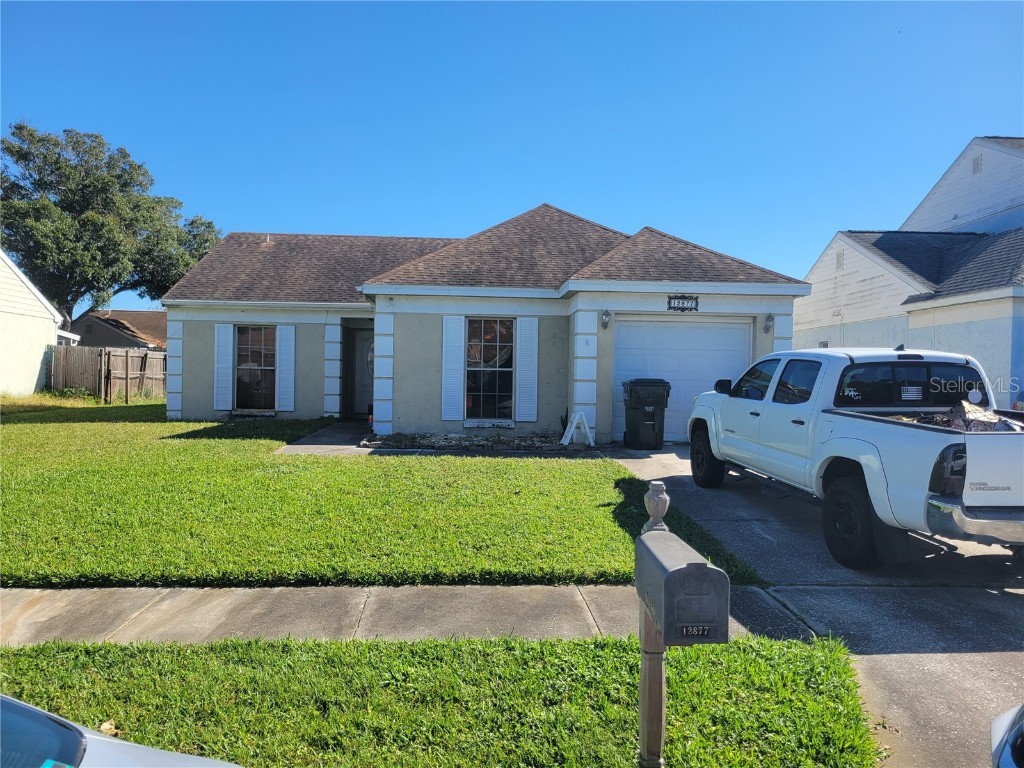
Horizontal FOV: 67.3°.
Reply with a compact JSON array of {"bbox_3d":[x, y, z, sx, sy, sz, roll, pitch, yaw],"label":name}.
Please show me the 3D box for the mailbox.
[{"bbox_3d":[0.587,0.701,2.716,0.208,0.253,0.534,1,0,-1],"label":"mailbox"}]

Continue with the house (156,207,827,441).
[{"bbox_3d":[-1.573,-1.827,19.520,12.650,5.430,13.400,1,0,-3],"label":"house"}]

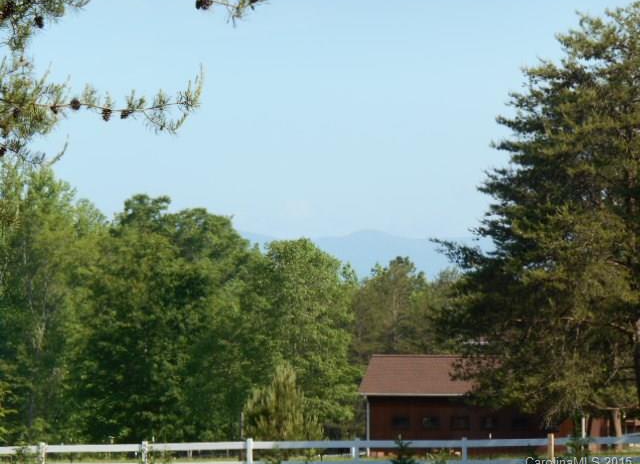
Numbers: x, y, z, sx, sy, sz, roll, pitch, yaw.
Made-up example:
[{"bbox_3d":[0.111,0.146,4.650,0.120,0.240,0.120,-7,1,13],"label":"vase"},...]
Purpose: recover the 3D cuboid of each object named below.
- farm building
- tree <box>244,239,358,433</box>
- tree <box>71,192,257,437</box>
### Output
[{"bbox_3d":[7.859,8.286,160.130,10.900,4.800,7.800,-1,-3,9],"label":"farm building"},{"bbox_3d":[-0.883,5.672,165.299,5.541,10.592,5.541,0,-3,0],"label":"tree"},{"bbox_3d":[-7.489,4.480,160.351,8.654,12.411,8.221,0,-3,0],"label":"tree"}]

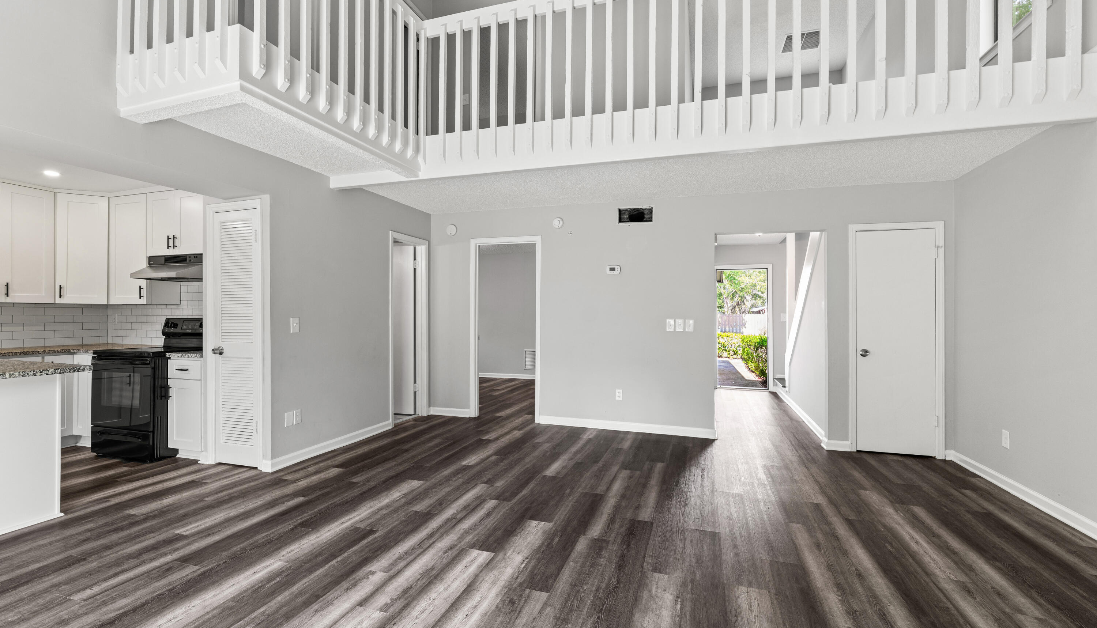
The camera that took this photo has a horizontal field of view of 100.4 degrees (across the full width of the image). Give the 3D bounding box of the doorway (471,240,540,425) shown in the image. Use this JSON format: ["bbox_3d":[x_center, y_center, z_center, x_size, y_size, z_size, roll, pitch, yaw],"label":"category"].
[{"bbox_3d":[-0.497,0.176,5.357,0.870,2.125,0.140,1,0,18],"label":"doorway"}]

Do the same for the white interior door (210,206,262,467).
[{"bbox_3d":[-2.520,0.199,3.708,0.460,2.045,0.045,1,0,18],"label":"white interior door"}]

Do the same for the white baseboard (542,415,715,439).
[{"bbox_3d":[0.803,1.207,4.891,1.875,0.090,0.018,1,0,18],"label":"white baseboard"}]

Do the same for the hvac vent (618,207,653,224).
[{"bbox_3d":[0.924,-1.044,4.851,0.370,0.175,0.030,1,0,18],"label":"hvac vent"}]

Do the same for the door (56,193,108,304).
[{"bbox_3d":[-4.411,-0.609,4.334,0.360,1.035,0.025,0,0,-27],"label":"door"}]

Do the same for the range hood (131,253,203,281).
[{"bbox_3d":[-3.367,-0.419,4.216,0.762,0.215,0.495,1,0,18],"label":"range hood"}]

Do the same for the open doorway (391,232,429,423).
[{"bbox_3d":[-1.644,0.169,5.291,0.140,2.125,0.710,1,0,18],"label":"open doorway"}]

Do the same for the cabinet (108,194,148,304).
[{"bbox_3d":[-4.002,-0.615,4.550,0.538,1.047,0.320,1,0,18],"label":"cabinet"}]

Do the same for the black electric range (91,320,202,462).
[{"bbox_3d":[-3.444,0.631,4.114,0.762,1.175,0.720,1,0,18],"label":"black electric range"}]

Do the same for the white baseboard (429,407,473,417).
[{"bbox_3d":[-1.198,1.187,5.526,0.540,0.090,0.018,1,0,18],"label":"white baseboard"}]

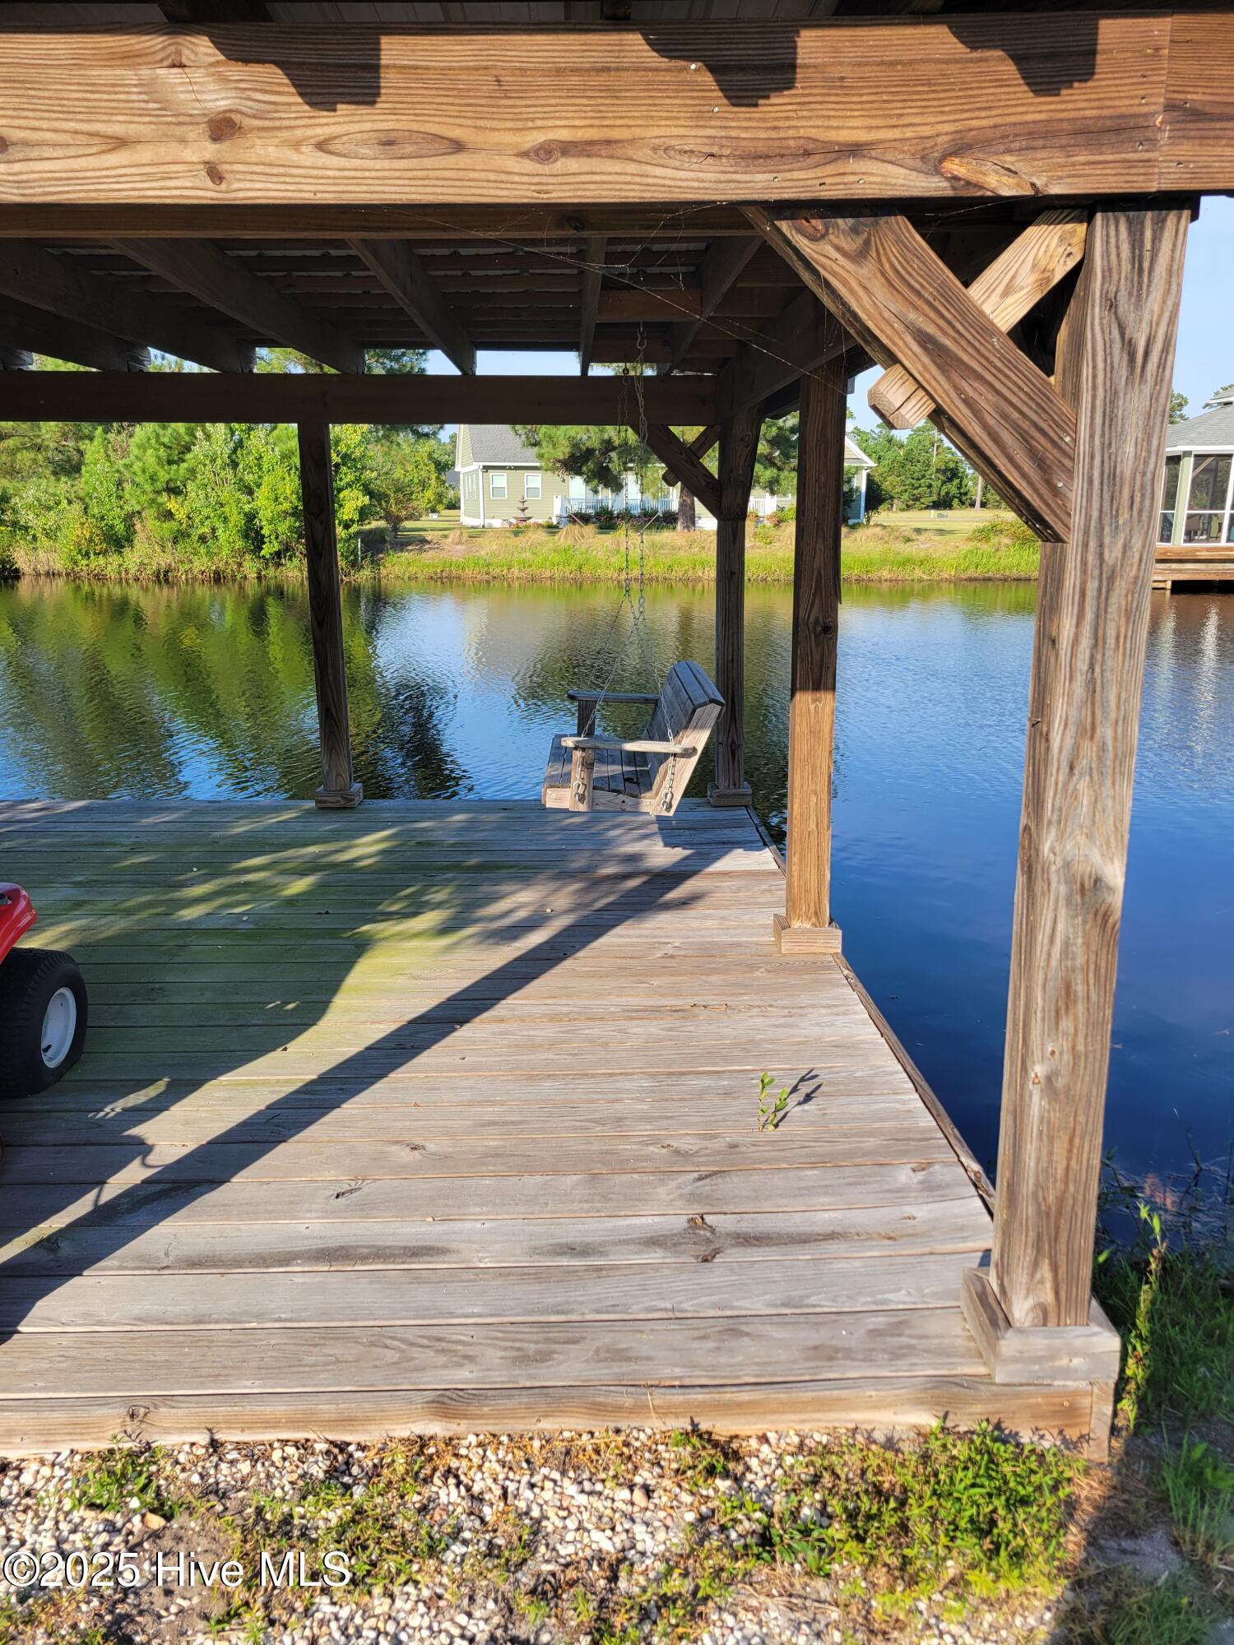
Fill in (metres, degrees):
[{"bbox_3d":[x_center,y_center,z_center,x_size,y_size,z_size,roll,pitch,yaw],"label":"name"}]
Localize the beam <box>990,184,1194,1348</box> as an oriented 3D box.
[{"bbox_3d":[0.777,0.002,2.104,0.145,1.900,0.145,-1,13,-2],"label":"beam"}]

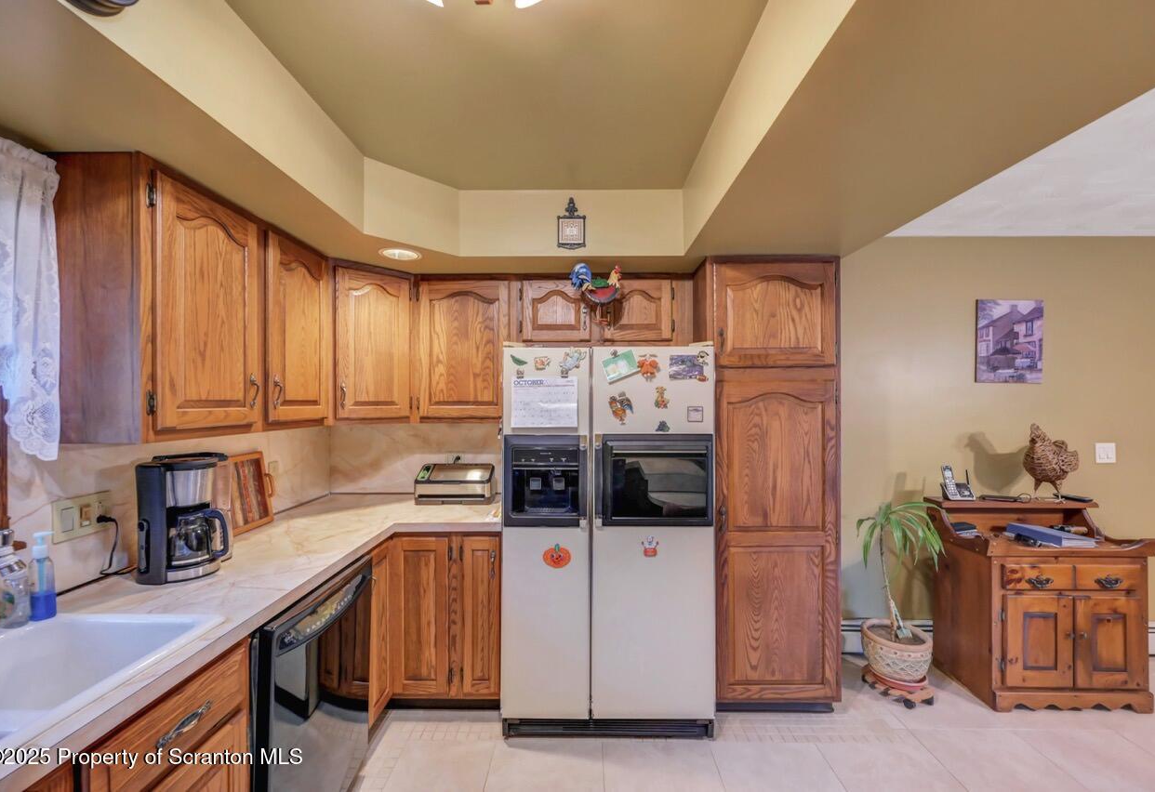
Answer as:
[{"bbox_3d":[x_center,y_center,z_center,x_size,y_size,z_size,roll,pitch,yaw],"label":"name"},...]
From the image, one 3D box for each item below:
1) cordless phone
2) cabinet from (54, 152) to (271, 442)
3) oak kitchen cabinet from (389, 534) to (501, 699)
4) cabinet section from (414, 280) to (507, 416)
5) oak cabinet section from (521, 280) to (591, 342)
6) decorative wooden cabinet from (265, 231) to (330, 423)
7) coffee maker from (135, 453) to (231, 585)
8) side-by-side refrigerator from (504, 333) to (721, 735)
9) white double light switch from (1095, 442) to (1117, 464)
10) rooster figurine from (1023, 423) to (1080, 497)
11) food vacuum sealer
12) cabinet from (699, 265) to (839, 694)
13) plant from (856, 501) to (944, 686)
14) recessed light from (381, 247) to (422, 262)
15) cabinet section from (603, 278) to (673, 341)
[{"bbox_3d":[2.158,0.485,2.635,0.145,0.190,0.100,0,0,0],"label":"cordless phone"},{"bbox_3d":[-1.304,-0.259,1.466,0.313,0.757,0.527,0,0,0],"label":"cabinet"},{"bbox_3d":[-0.610,1.021,2.428,0.526,0.798,0.615,0,0,0],"label":"oak kitchen cabinet"},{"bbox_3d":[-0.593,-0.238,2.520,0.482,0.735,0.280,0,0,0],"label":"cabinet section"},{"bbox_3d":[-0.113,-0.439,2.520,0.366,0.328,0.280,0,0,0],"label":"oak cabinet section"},{"bbox_3d":[-1.282,-0.236,1.878,0.330,0.760,0.430,0,0,1],"label":"decorative wooden cabinet"},{"bbox_3d":[-1.268,0.387,1.510,0.245,0.377,0.200,0,0,0],"label":"coffee maker"},{"bbox_3d":[0.140,0.652,2.315,0.910,1.735,0.730,0,0,1],"label":"side-by-side refrigerator"},{"bbox_3d":[3.130,0.339,2.740,0.117,0.116,0.012,0,0,1],"label":"white double light switch"},{"bbox_3d":[2.575,0.357,2.515,0.320,0.420,0.180,0,0,-21],"label":"rooster figurine"},{"bbox_3d":[-0.660,0.481,2.560,0.410,0.187,0.210,0,0,0],"label":"food vacuum sealer"},{"bbox_3d":[0.895,0.416,2.422,0.616,2.107,0.635,0,0,0],"label":"cabinet"},{"bbox_3d":[1.660,0.985,2.380,0.400,0.900,0.400,0,0,1],"label":"plant"},{"bbox_3d":[-0.774,-0.622,2.016,0.182,0.030,0.182,0,0,1],"label":"recessed light"},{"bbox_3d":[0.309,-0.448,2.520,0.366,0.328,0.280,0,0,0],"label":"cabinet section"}]

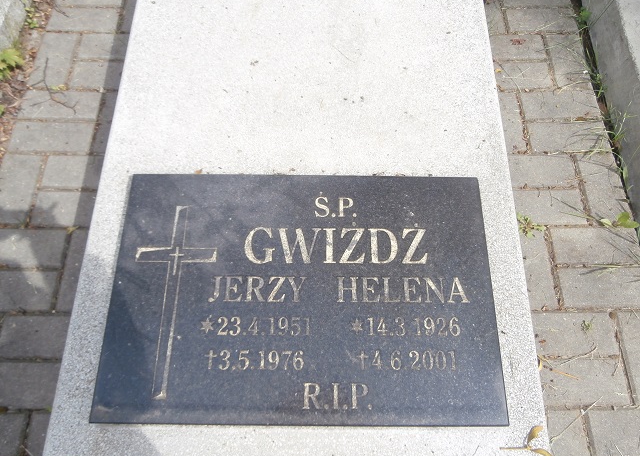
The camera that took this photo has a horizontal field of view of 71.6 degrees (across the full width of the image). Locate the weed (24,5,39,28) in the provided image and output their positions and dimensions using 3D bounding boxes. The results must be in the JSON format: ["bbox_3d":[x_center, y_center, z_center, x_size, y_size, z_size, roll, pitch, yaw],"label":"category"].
[{"bbox_3d":[-0.838,-0.612,1.290,0.036,0.030,0.066,0,68,-1],"label":"weed"}]

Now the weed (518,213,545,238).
[{"bbox_3d":[0.500,-0.006,1.062,0.070,0.025,0.065,0,68,-1],"label":"weed"}]

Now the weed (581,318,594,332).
[{"bbox_3d":[0.590,0.215,0.979,0.027,0.016,0.030,0,68,-1],"label":"weed"}]

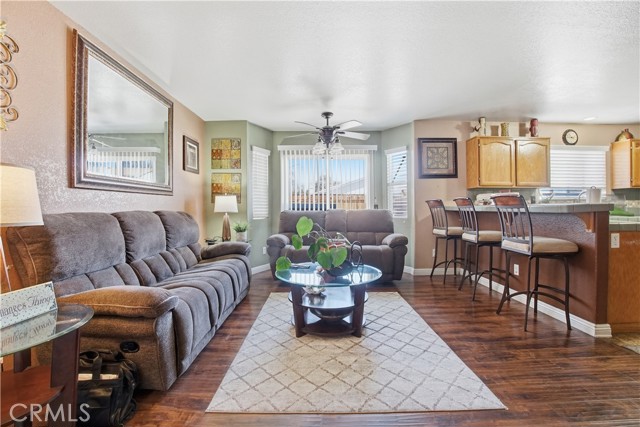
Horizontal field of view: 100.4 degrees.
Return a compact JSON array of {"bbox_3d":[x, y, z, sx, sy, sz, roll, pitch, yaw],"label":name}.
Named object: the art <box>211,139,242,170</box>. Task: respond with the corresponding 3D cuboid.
[{"bbox_3d":[-1.474,-0.938,4.207,0.475,0.485,0.030,0,2,-2],"label":"art"}]

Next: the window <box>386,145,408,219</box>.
[{"bbox_3d":[1.318,-0.510,4.548,0.080,1.173,0.450,-1,2,-32],"label":"window"}]

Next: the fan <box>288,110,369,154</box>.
[{"bbox_3d":[0.105,-1.142,3.829,1.300,0.620,1.280,0,1,0],"label":"fan"}]

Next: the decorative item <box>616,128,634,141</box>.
[{"bbox_3d":[4.770,-1.233,4.148,0.230,0.210,0.170,0,1,0],"label":"decorative item"}]

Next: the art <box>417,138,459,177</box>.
[{"bbox_3d":[1.861,-0.873,4.189,0.610,0.630,0.030,0,1,0],"label":"art"}]

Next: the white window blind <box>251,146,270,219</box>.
[{"bbox_3d":[-0.970,-0.500,4.430,0.070,1.170,0.420,1,2,35],"label":"white window blind"}]

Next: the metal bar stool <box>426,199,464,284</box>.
[{"bbox_3d":[1.930,0.400,3.950,0.540,1.170,0.460,0,2,-7],"label":"metal bar stool"}]

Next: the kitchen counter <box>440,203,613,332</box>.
[{"bbox_3d":[2.285,0.465,3.286,0.460,1.120,2.050,0,2,-2],"label":"kitchen counter"}]

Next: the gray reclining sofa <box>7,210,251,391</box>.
[{"bbox_3d":[-1.301,0.522,2.523,0.920,1.050,2.060,0,2,-2],"label":"gray reclining sofa"}]

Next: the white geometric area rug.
[{"bbox_3d":[0.186,1.010,2.384,1.580,0.012,1.960,0,1,0],"label":"white geometric area rug"}]

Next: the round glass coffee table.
[{"bbox_3d":[0.083,0.779,2.445,0.940,0.470,0.920,0,1,0],"label":"round glass coffee table"}]

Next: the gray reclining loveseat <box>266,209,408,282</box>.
[{"bbox_3d":[0.256,0.465,4.300,2.020,1.020,0.950,0,1,0],"label":"gray reclining loveseat"}]

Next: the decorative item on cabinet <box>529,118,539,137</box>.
[{"bbox_3d":[3.238,-1.270,4.007,0.115,0.290,0.110,0,1,0],"label":"decorative item on cabinet"}]

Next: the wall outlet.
[{"bbox_3d":[2.515,0.234,2.270,0.074,0.118,0.013,0,2,0],"label":"wall outlet"}]

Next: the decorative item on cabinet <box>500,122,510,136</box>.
[{"bbox_3d":[2.815,-1.246,4.027,0.105,0.240,0.105,0,1,0],"label":"decorative item on cabinet"}]

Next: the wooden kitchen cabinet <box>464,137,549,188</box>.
[{"bbox_3d":[2.857,-0.751,4.067,1.075,0.750,0.300,0,1,0],"label":"wooden kitchen cabinet"}]

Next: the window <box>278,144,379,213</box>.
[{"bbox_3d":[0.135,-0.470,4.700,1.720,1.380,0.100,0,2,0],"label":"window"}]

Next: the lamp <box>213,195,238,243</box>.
[{"bbox_3d":[-1.355,0.062,3.869,0.335,0.690,0.310,0,2,-2],"label":"lamp"}]

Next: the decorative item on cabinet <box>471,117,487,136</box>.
[{"bbox_3d":[2.404,-1.275,3.997,0.190,0.300,0.110,0,1,0],"label":"decorative item on cabinet"}]

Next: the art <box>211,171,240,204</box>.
[{"bbox_3d":[-1.480,-0.397,4.223,0.475,0.480,0.030,0,2,-2],"label":"art"}]

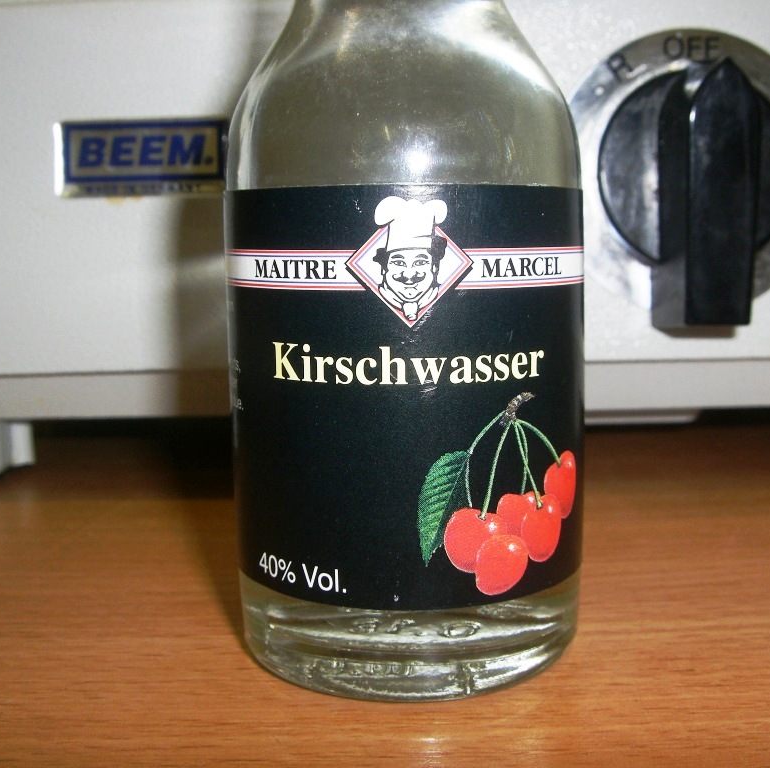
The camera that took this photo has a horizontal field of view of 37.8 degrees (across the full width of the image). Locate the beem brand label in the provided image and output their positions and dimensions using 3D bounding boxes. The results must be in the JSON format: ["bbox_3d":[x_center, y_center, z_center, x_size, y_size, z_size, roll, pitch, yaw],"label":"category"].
[{"bbox_3d":[-0.053,-0.049,0.246,0.038,0.017,0.002,-1,7,0],"label":"beem brand label"}]

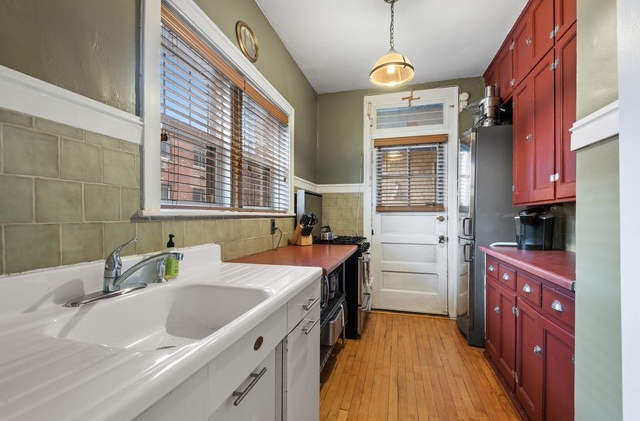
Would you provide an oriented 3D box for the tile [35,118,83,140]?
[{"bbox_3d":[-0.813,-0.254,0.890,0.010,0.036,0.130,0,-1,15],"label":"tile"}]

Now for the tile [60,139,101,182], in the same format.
[{"bbox_3d":[-0.732,-0.149,0.876,0.010,0.122,0.116,0,-1,14],"label":"tile"}]

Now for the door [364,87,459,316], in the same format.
[{"bbox_3d":[1.083,-0.102,3.429,1.070,2.670,0.110,0,-1,14],"label":"door"}]

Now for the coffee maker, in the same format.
[{"bbox_3d":[1.730,0.153,2.337,0.242,0.323,0.182,0,-1,17],"label":"coffee maker"}]

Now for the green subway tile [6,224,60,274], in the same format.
[{"bbox_3d":[-0.830,0.108,0.819,0.010,0.132,0.130,0,-1,15],"label":"green subway tile"}]

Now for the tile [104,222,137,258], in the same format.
[{"bbox_3d":[-0.702,0.104,0.997,0.010,0.121,0.123,0,-1,14],"label":"tile"}]

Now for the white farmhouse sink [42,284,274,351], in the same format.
[{"bbox_3d":[-0.393,0.357,0.795,0.400,0.180,0.440,0,-1,14],"label":"white farmhouse sink"}]

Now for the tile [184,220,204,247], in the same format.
[{"bbox_3d":[-0.610,0.107,1.372,0.010,0.121,0.124,0,-1,14],"label":"tile"}]

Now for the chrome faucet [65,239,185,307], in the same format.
[{"bbox_3d":[-0.600,0.175,0.890,0.237,0.178,0.253,0,-1,5],"label":"chrome faucet"}]

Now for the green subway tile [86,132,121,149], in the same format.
[{"bbox_3d":[-0.717,-0.231,0.939,0.010,0.037,0.120,0,-1,14],"label":"green subway tile"}]

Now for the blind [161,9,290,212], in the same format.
[{"bbox_3d":[-0.536,-0.456,2.026,0.071,0.907,1.601,0,-1,15],"label":"blind"}]

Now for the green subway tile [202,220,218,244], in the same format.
[{"bbox_3d":[-0.621,0.121,1.600,0.010,0.132,0.130,0,-1,15],"label":"green subway tile"}]

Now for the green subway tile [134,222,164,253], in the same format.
[{"bbox_3d":[-0.672,0.105,1.121,0.010,0.121,0.123,0,-1,14],"label":"green subway tile"}]

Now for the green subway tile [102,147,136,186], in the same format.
[{"bbox_3d":[-0.761,-0.162,1.084,0.010,0.132,0.130,0,-1,15],"label":"green subway tile"}]

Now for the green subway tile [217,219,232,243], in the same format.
[{"bbox_3d":[-0.549,0.110,1.619,0.010,0.121,0.126,0,-1,14],"label":"green subway tile"}]

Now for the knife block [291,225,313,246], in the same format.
[{"bbox_3d":[-0.175,0.227,2.797,0.106,0.212,0.217,1,-1,-31],"label":"knife block"}]

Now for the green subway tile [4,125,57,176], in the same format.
[{"bbox_3d":[-0.831,-0.166,0.824,0.010,0.132,0.130,0,-1,15],"label":"green subway tile"}]

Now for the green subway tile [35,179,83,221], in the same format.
[{"bbox_3d":[-0.813,-0.028,0.887,0.010,0.132,0.130,0,-1,15],"label":"green subway tile"}]

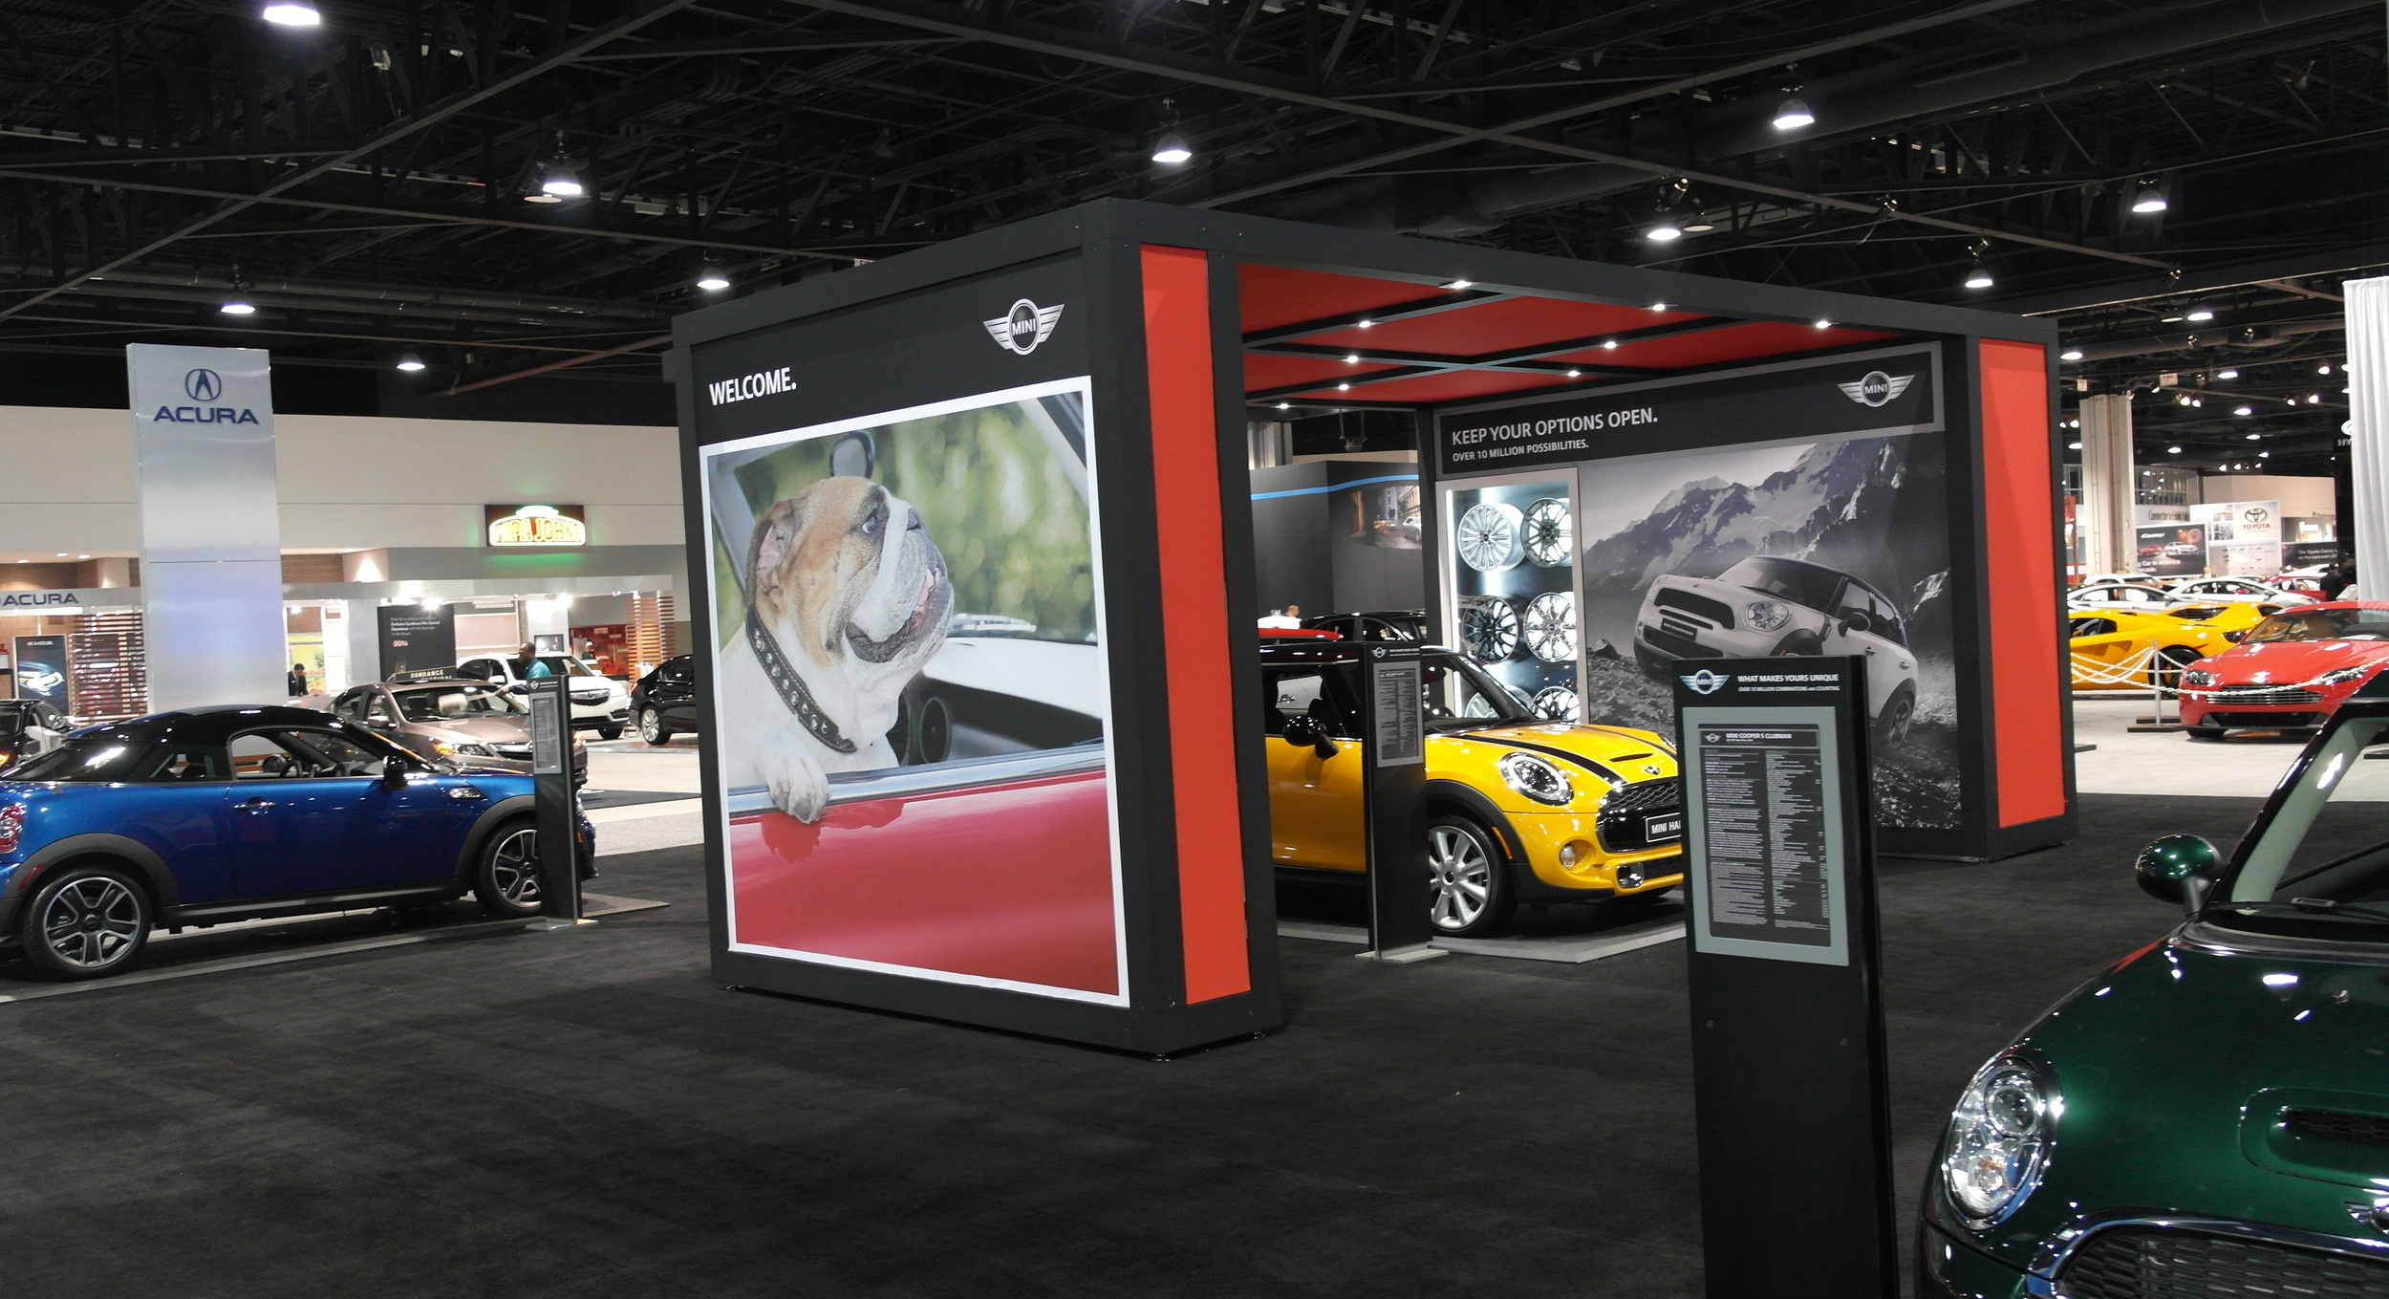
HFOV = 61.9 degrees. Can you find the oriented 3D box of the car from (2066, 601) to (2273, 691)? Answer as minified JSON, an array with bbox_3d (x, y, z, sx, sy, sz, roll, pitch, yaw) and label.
[{"bbox_3d":[11.673,0.117,26.910,1.900,1.180,4.400,-4,1,-43],"label":"car"}]

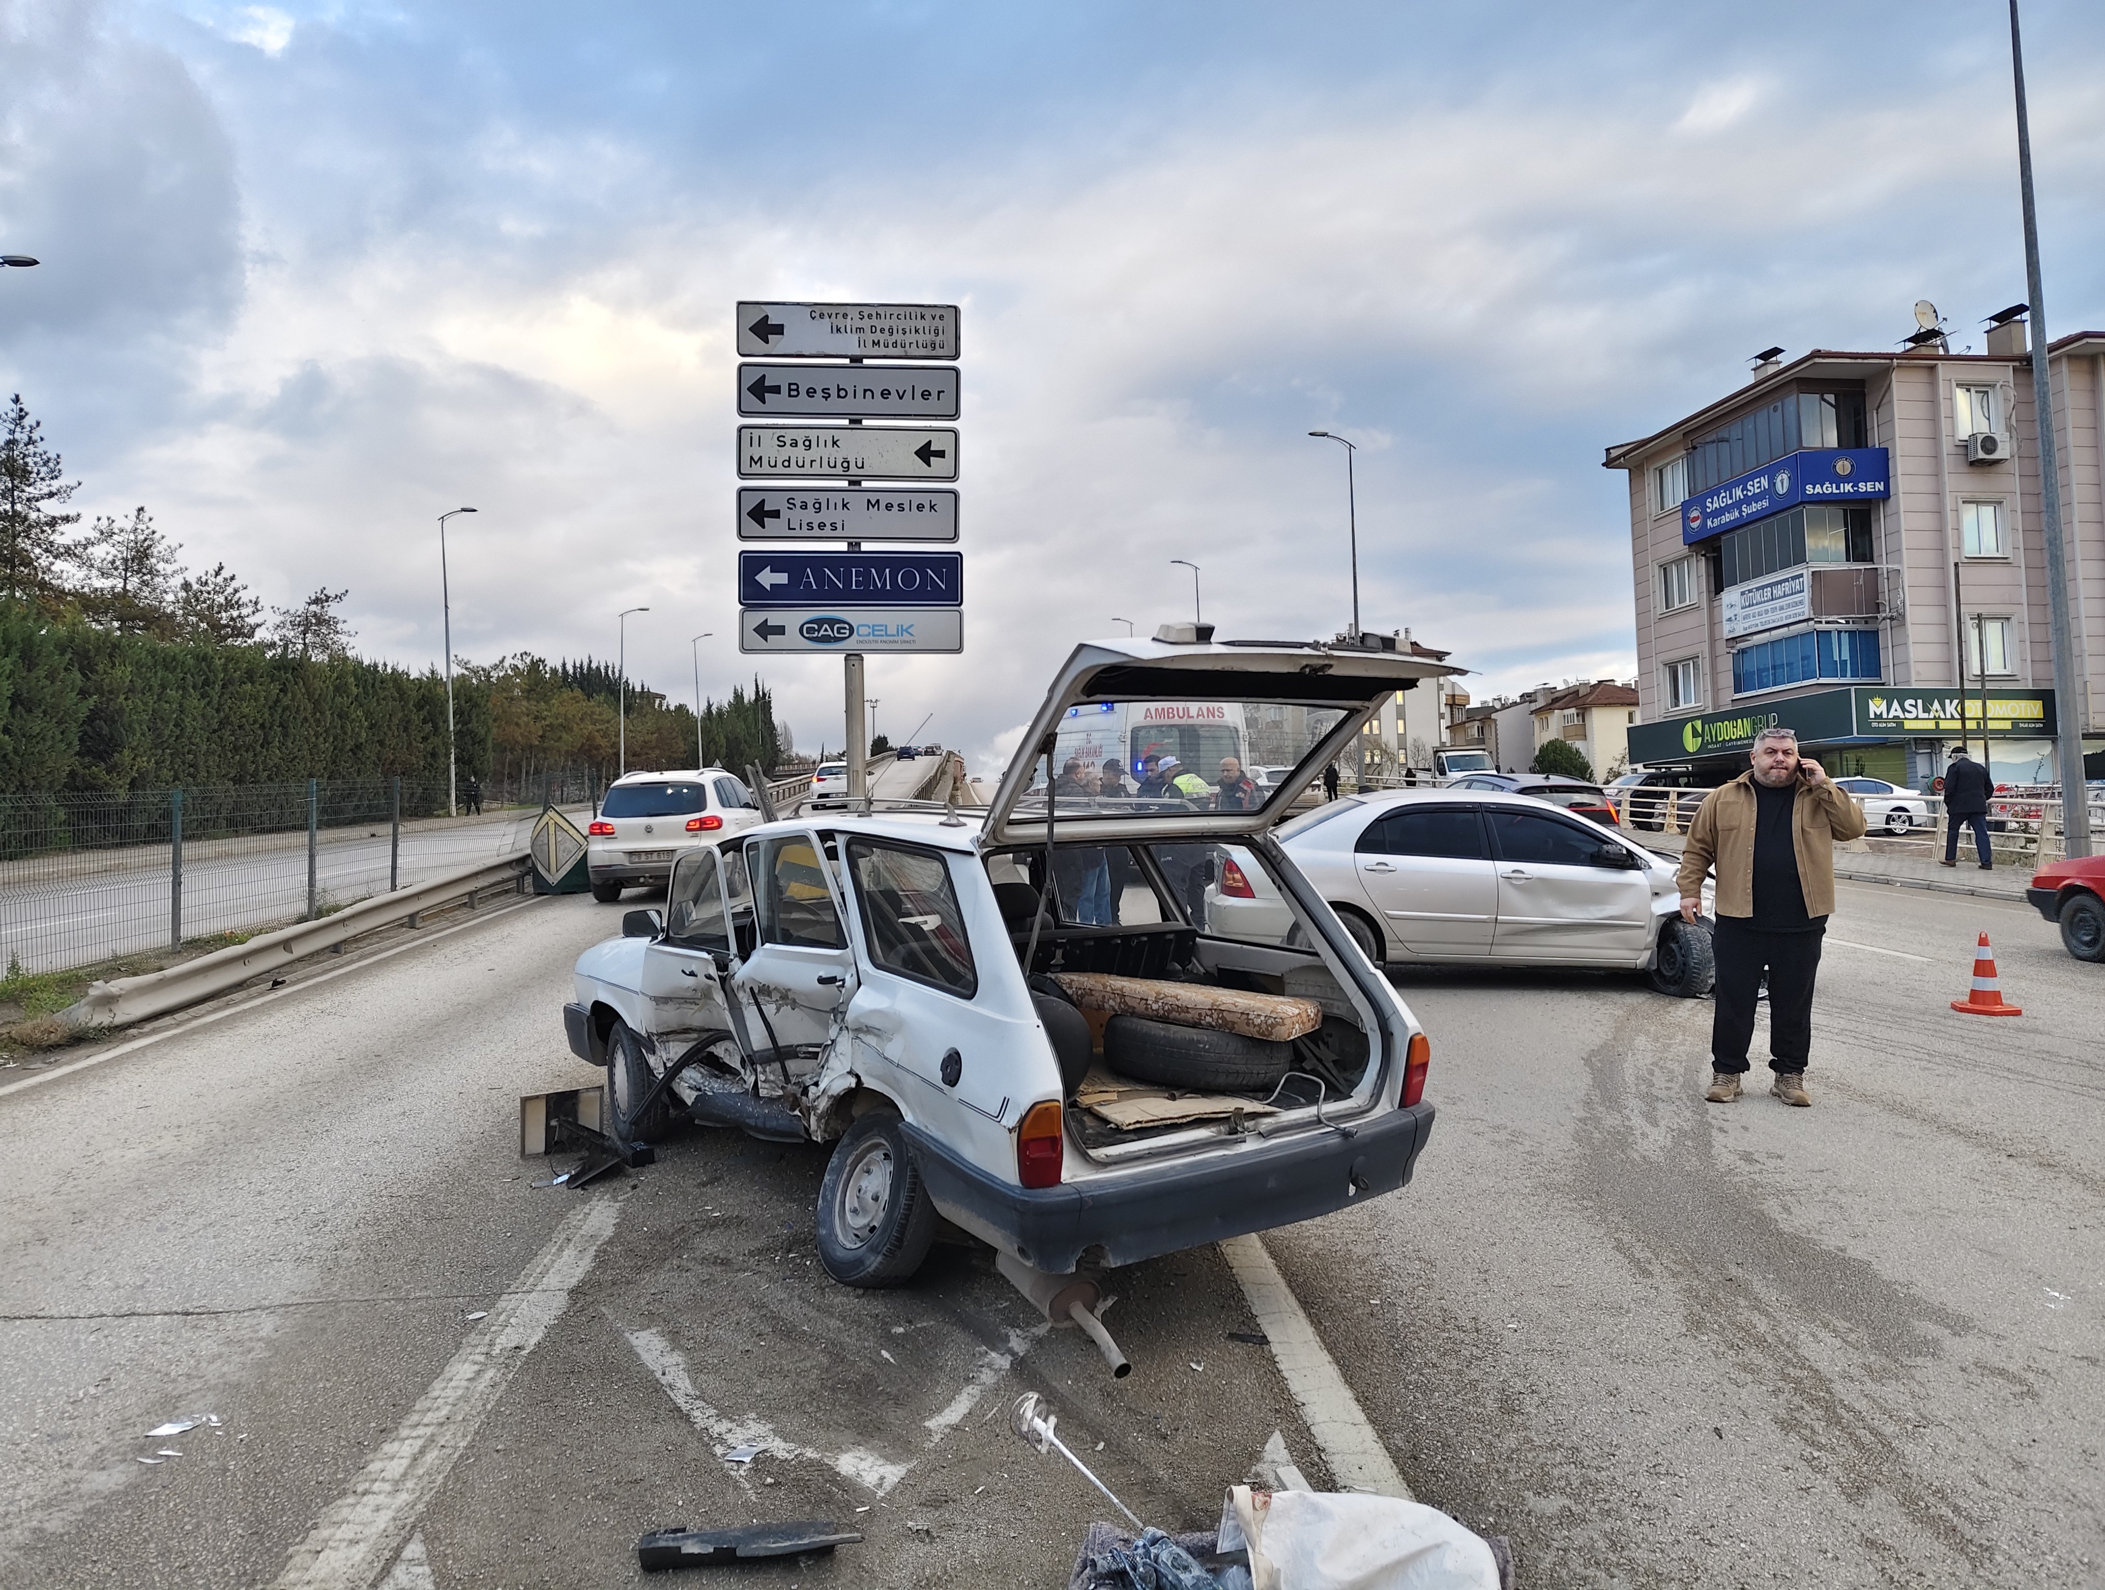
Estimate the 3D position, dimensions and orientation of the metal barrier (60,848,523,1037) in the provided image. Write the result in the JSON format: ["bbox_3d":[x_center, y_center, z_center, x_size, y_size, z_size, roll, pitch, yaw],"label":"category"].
[{"bbox_3d":[-7.333,1.259,15.881,0.350,0.560,10.764,-2,1,-3],"label":"metal barrier"}]

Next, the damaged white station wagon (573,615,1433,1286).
[{"bbox_3d":[-0.538,0.596,6.044,1.680,2.000,4.330,-1,1,-34],"label":"damaged white station wagon"}]

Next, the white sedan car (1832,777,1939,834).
[{"bbox_3d":[18.950,0.270,36.200,4.600,1.440,1.820,-1,-2,-10],"label":"white sedan car"}]

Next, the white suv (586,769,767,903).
[{"bbox_3d":[-4.998,0.520,19.888,1.810,1.690,4.430,-1,0,-6],"label":"white suv"}]

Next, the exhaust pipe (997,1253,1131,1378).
[{"bbox_3d":[0.044,1.433,4.100,0.160,0.180,0.570,0,19,-33],"label":"exhaust pipe"}]

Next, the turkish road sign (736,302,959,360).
[{"bbox_3d":[-1.750,-3.982,12.600,1.920,0.490,0.050,-1,-2,-6],"label":"turkish road sign"}]

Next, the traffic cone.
[{"bbox_3d":[6.327,1.194,9.980,0.400,0.520,0.400,-3,-3,38],"label":"traffic cone"}]

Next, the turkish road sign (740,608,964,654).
[{"bbox_3d":[-1.711,-1.397,12.500,1.910,0.390,0.050,-1,-2,-6],"label":"turkish road sign"}]

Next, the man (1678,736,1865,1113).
[{"bbox_3d":[3.495,0.588,7.254,0.780,1.810,0.420,-2,-2,24],"label":"man"}]

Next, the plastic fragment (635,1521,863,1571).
[{"bbox_3d":[-0.666,1.642,3.217,0.480,0.055,0.100,-2,1,-6],"label":"plastic fragment"}]

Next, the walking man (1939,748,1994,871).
[{"bbox_3d":[12.603,0.172,20.300,0.570,1.730,0.500,-1,-2,-9],"label":"walking man"}]

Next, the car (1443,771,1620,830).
[{"bbox_3d":[7.000,0.444,23.100,1.800,1.550,4.300,-2,-1,-9],"label":"car"}]

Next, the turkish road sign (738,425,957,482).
[{"bbox_3d":[-1.450,-2.425,10.420,1.585,0.395,0.040,-1,-2,-3],"label":"turkish road sign"}]

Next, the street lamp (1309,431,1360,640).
[{"bbox_3d":[8.678,-5.183,45.194,1.500,11.800,0.350,-1,-2,-4],"label":"street lamp"}]

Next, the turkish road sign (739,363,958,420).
[{"bbox_3d":[-1.446,-2.862,10.430,1.590,0.392,0.040,-1,-2,-3],"label":"turkish road sign"}]

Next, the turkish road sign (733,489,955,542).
[{"bbox_3d":[-1.447,-1.983,10.400,1.585,0.388,0.040,-1,-2,-3],"label":"turkish road sign"}]

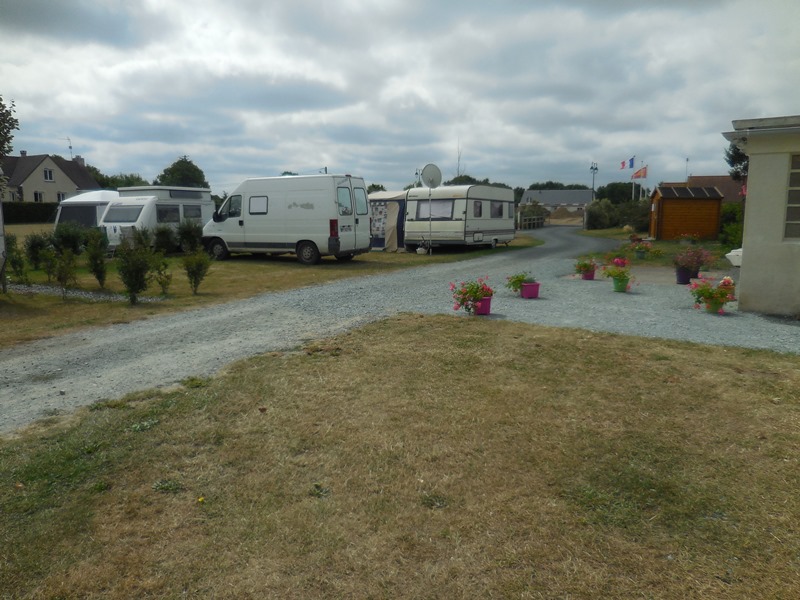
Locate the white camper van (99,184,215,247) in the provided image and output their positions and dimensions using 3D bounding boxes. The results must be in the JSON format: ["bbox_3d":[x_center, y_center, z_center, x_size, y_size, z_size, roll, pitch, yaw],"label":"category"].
[{"bbox_3d":[-9.681,-3.194,23.164,2.100,2.550,3.800,4,9,30],"label":"white camper van"}]

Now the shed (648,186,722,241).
[{"bbox_3d":[14.673,-4.435,29.742,3.000,2.620,2.400,1,8,12],"label":"shed"}]

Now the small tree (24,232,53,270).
[{"bbox_3d":[-9.510,-1.276,15.200,0.700,1.000,0.665,-5,9,-32],"label":"small tree"}]

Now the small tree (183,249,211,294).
[{"bbox_3d":[-3.456,-0.477,9.813,0.470,0.790,0.470,0,8,0],"label":"small tree"}]

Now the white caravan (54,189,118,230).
[{"bbox_3d":[-12.471,-3.482,25.554,2.500,2.460,4.000,5,9,32],"label":"white caravan"}]

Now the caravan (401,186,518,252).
[{"bbox_3d":[2.506,-3.192,22.948,2.300,2.500,5.600,4,9,30],"label":"caravan"}]

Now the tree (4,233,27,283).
[{"bbox_3d":[-8.099,-0.888,12.202,0.500,1.000,0.500,0,8,0],"label":"tree"}]

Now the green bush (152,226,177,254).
[{"bbox_3d":[-8.460,-2.163,20.802,0.850,1.120,0.850,0,8,0],"label":"green bush"}]

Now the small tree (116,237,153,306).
[{"bbox_3d":[-3.991,-0.419,8.686,0.550,1.000,0.550,0,8,0],"label":"small tree"}]

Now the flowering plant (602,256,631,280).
[{"bbox_3d":[3.822,-0.574,10.200,0.470,0.388,0.446,3,8,20],"label":"flowering plant"}]

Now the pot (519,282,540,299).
[{"bbox_3d":[2.076,-0.155,9.229,0.280,0.250,0.280,-3,9,-20],"label":"pot"}]

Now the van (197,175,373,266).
[{"bbox_3d":[-3.623,-2.434,17.661,5.050,2.470,2.000,3,9,25],"label":"van"}]

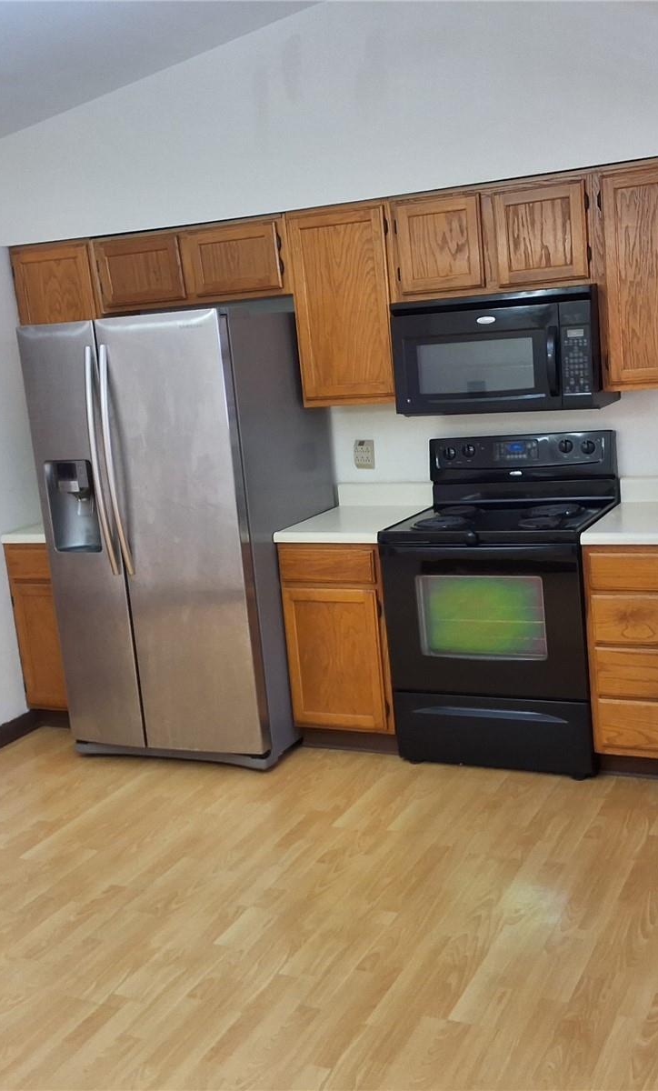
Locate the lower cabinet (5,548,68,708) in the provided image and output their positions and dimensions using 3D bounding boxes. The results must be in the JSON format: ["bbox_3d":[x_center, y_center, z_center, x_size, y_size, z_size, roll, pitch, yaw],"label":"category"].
[{"bbox_3d":[-1.087,0.309,5.511,0.460,0.779,0.614,0,13,27],"label":"lower cabinet"}]

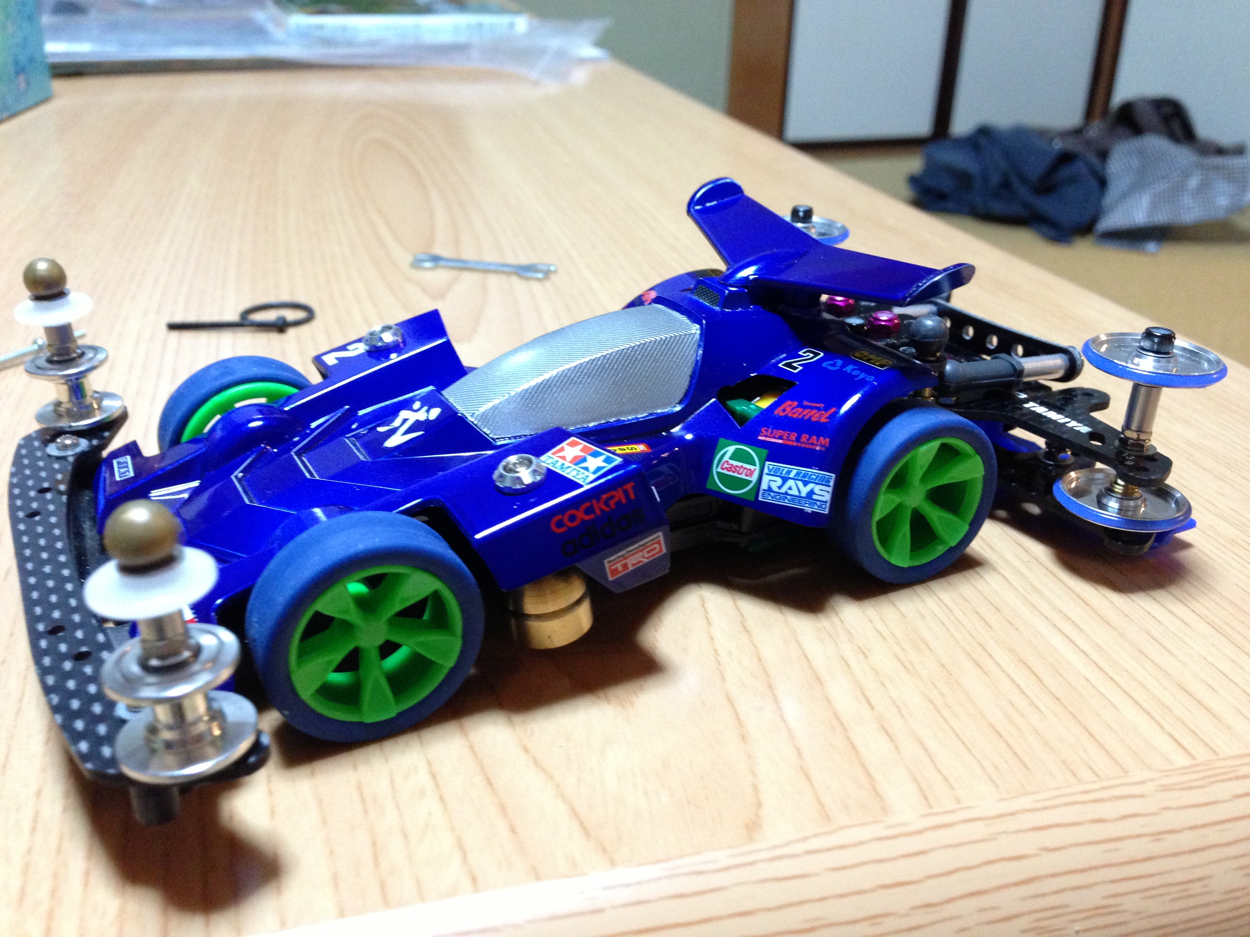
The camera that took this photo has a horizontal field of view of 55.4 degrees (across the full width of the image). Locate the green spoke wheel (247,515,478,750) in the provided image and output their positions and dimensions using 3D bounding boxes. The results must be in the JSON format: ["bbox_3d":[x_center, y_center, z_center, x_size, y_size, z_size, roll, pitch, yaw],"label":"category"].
[{"bbox_3d":[-0.030,0.018,0.138,0.025,0.025,0.009,-12,27,-26],"label":"green spoke wheel"}]

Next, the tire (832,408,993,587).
[{"bbox_3d":[0.041,0.004,0.171,0.026,0.026,0.009,-12,28,-25],"label":"tire"}]

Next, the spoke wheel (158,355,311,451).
[{"bbox_3d":[-0.059,-0.004,0.187,0.026,0.026,0.009,-12,28,-25],"label":"spoke wheel"}]

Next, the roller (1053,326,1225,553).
[{"bbox_3d":[0.075,-0.004,0.175,0.019,0.035,0.019,-10,27,-27],"label":"roller"}]

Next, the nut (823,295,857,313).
[{"bbox_3d":[0.036,-0.028,0.202,0.005,0.003,0.005,-12,27,-26],"label":"nut"}]

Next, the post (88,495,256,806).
[{"bbox_3d":[-0.043,0.019,0.110,0.014,0.035,0.013,-15,27,-25],"label":"post"}]

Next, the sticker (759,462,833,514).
[{"bbox_3d":[0.024,0.003,0.167,0.010,0.006,0.001,11,3,4],"label":"sticker"}]

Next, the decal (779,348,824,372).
[{"bbox_3d":[0.025,-0.015,0.170,0.005,0.001,0.004,-37,44,-15],"label":"decal"}]

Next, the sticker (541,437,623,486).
[{"bbox_3d":[-0.006,-0.001,0.145,0.006,0.001,0.009,-35,44,-30],"label":"sticker"}]

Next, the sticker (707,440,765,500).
[{"bbox_3d":[0.016,0.000,0.168,0.007,0.007,0.001,15,3,3],"label":"sticker"}]

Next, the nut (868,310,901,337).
[{"bbox_3d":[0.042,-0.023,0.192,0.005,0.003,0.005,-12,28,-25],"label":"nut"}]

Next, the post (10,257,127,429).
[{"bbox_3d":[-0.087,-0.020,0.183,0.013,0.026,0.013,-15,29,-24],"label":"post"}]

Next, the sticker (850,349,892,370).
[{"bbox_3d":[0.035,-0.016,0.169,0.003,0.001,0.006,-35,43,-28],"label":"sticker"}]

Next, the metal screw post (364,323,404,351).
[{"bbox_3d":[-0.039,-0.021,0.189,0.006,0.003,0.006,-25,29,-20],"label":"metal screw post"}]

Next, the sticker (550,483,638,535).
[{"bbox_3d":[-0.004,0.005,0.142,0.011,0.003,0.001,-23,31,-18],"label":"sticker"}]

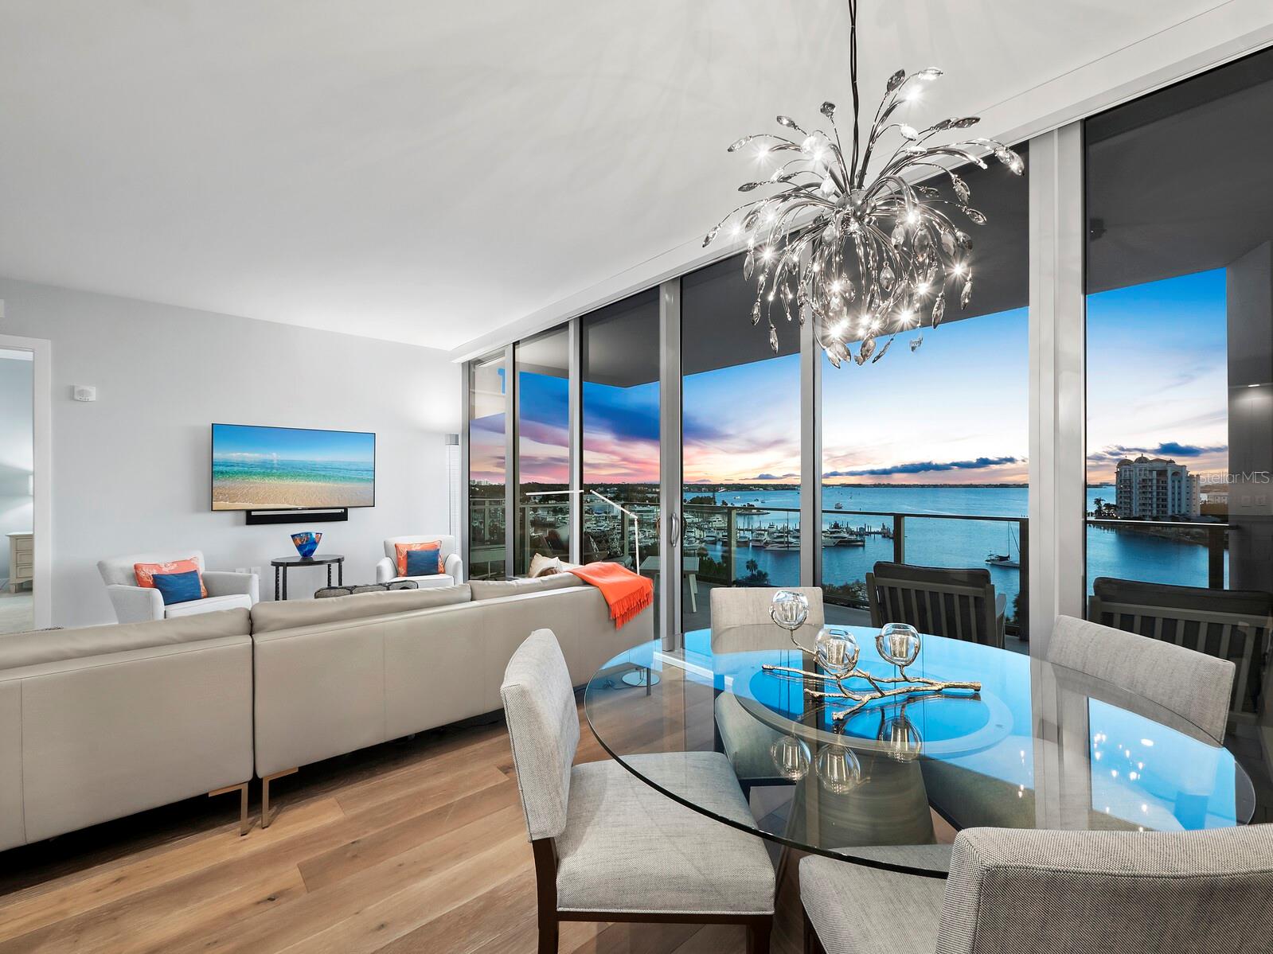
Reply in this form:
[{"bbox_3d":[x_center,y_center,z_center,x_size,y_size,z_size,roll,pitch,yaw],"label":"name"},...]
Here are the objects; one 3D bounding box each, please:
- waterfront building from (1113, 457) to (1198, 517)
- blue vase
[{"bbox_3d":[281.651,5.907,278.000,22.000,35.000,27.000,0,-1,-28],"label":"waterfront building"},{"bbox_3d":[-3.304,0.683,5.160,0.265,0.265,0.235,1,-1,-42],"label":"blue vase"}]

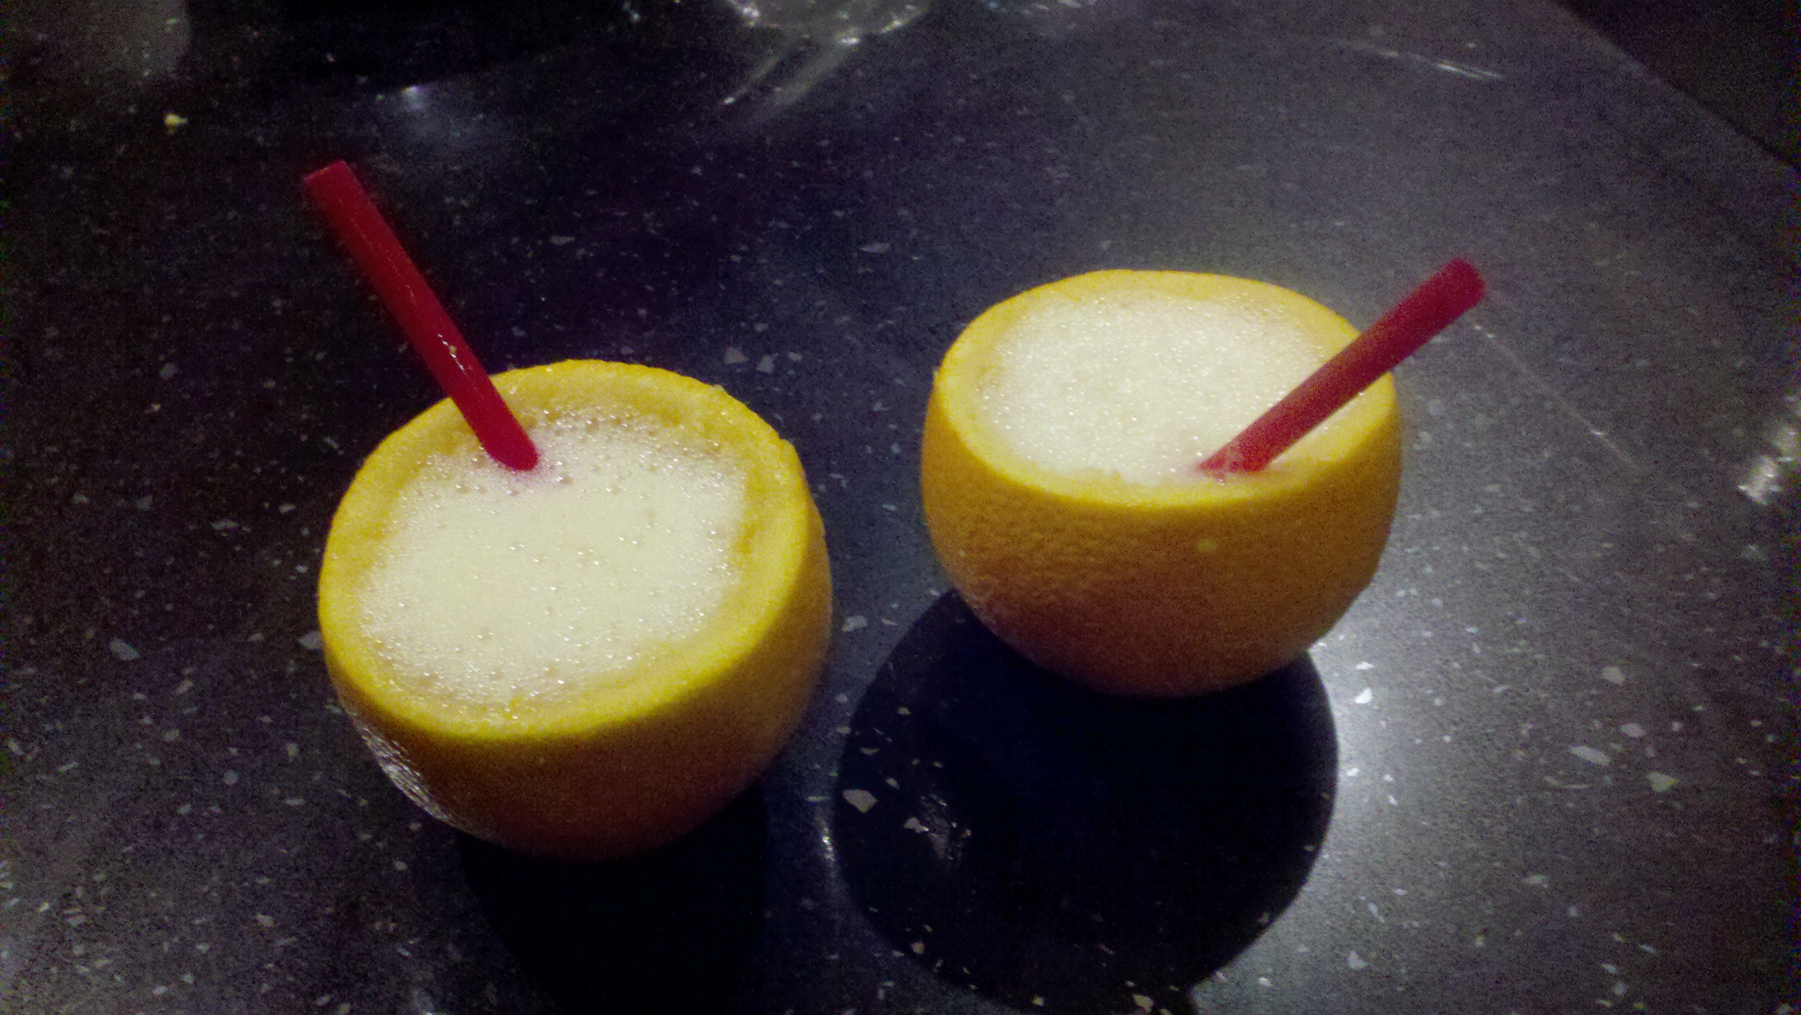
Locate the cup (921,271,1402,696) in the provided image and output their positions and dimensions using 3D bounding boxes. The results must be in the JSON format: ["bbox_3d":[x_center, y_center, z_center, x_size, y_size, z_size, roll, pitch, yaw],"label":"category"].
[{"bbox_3d":[0.048,0.001,0.338,0.086,0.060,0.086,-2,38,2],"label":"cup"}]

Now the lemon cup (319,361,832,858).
[{"bbox_3d":[-0.054,0.025,0.321,0.086,0.060,0.086,-2,46,2],"label":"lemon cup"}]

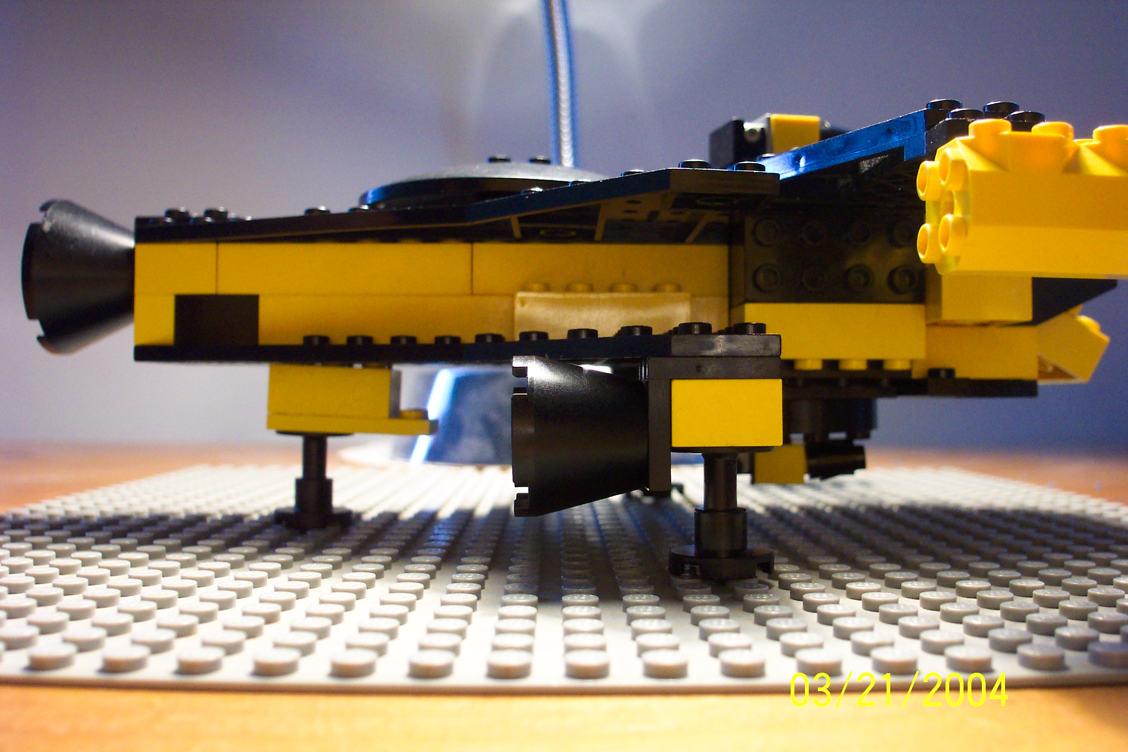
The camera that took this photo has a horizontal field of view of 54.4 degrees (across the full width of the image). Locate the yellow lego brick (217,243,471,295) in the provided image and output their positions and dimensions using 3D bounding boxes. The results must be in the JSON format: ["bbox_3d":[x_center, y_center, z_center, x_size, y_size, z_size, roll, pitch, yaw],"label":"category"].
[{"bbox_3d":[-0.041,-0.020,0.210,0.048,0.010,0.010,0,-1,-1],"label":"yellow lego brick"}]

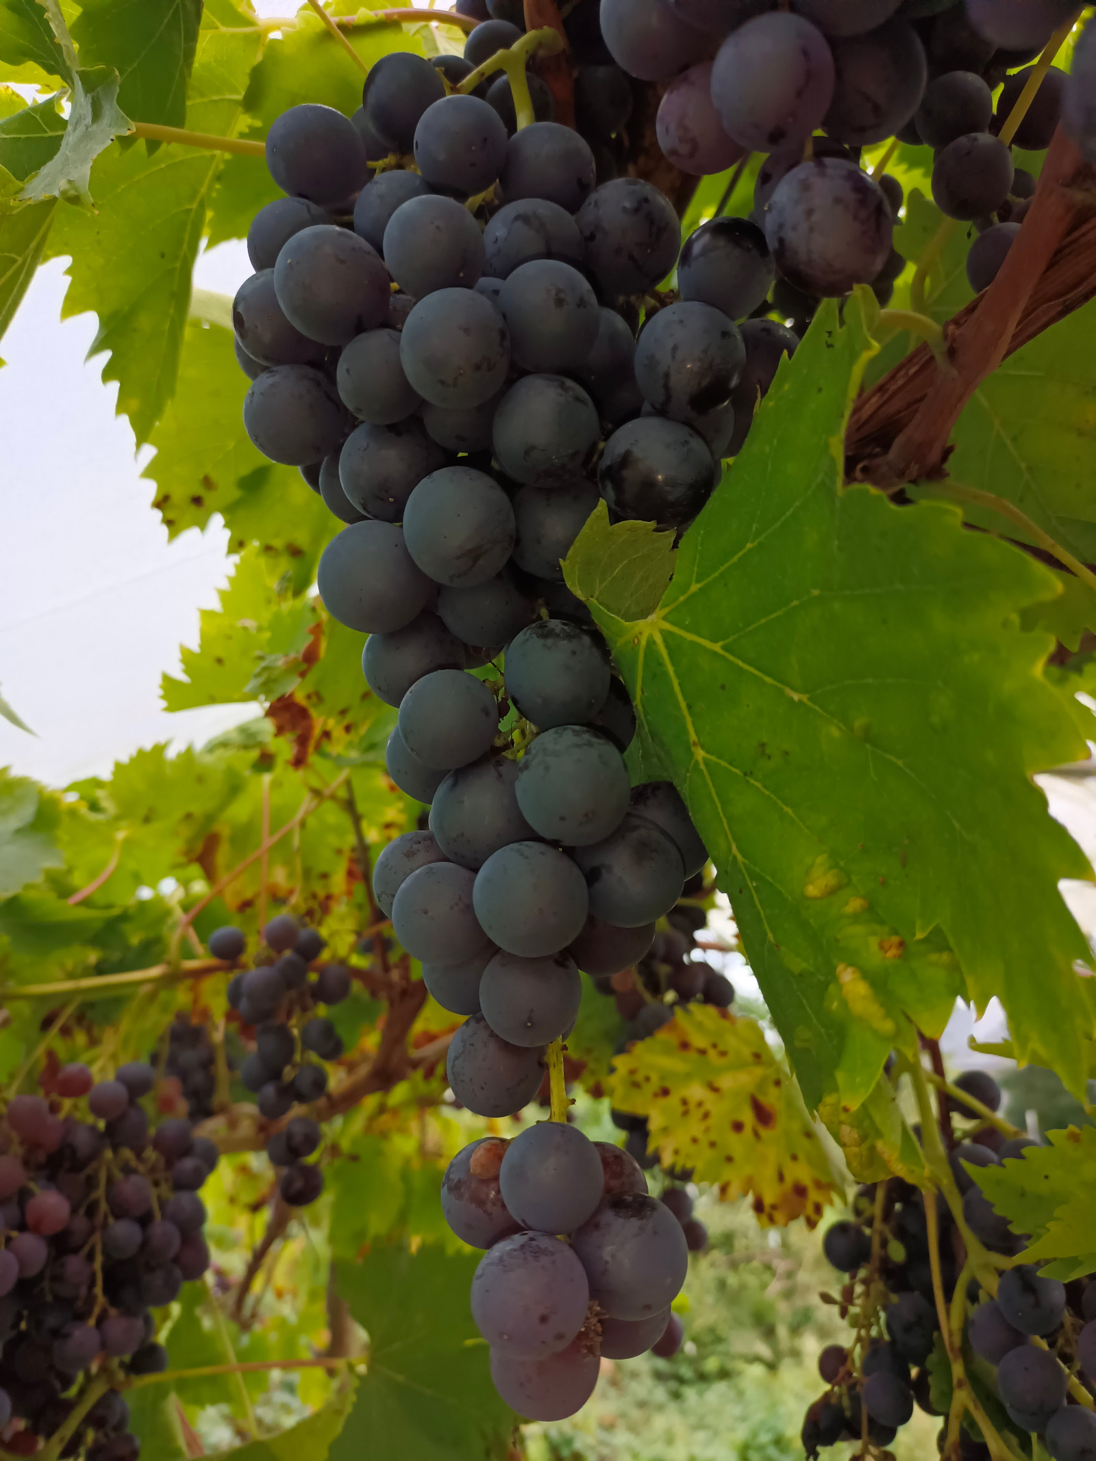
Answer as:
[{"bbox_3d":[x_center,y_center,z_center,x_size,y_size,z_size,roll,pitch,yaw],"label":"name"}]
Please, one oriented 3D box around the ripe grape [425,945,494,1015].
[{"bbox_3d":[-0.016,0.049,0.216,0.020,0.020,0.020,0,-18,0],"label":"ripe grape"}]

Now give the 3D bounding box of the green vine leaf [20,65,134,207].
[{"bbox_3d":[-0.118,-0.149,0.265,0.029,0.034,0.017,7,-17,-23],"label":"green vine leaf"}]

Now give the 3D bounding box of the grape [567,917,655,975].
[{"bbox_3d":[0.011,0.039,0.211,0.021,0.021,0.021,0,-16,0],"label":"grape"}]

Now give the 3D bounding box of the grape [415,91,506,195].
[{"bbox_3d":[-0.019,-0.129,0.232,0.021,0.021,0.021,0,-16,0],"label":"grape"}]

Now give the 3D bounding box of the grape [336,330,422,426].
[{"bbox_3d":[-0.035,-0.074,0.221,0.019,0.019,0.019,0,-18,0],"label":"grape"}]

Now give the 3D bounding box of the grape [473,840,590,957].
[{"bbox_3d":[-0.003,0.031,0.196,0.021,0.022,0.021,0,-18,0],"label":"grape"}]

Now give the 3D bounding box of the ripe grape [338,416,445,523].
[{"bbox_3d":[-0.032,-0.053,0.215,0.021,0.021,0.021,0,-16,0],"label":"ripe grape"}]

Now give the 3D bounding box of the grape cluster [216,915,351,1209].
[{"bbox_3d":[-0.122,0.154,0.489,0.062,0.129,0.058,5,-15,-13],"label":"grape cluster"}]

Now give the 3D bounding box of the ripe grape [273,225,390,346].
[{"bbox_3d":[-0.041,-0.084,0.199,0.022,0.022,0.022,0,-18,0],"label":"ripe grape"}]

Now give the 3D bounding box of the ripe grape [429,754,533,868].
[{"bbox_3d":[-0.013,0.016,0.207,0.021,0.021,0.021,0,-18,0],"label":"ripe grape"}]

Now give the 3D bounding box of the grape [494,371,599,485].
[{"bbox_3d":[0.000,-0.060,0.212,0.021,0.022,0.021,0,-18,0],"label":"grape"}]

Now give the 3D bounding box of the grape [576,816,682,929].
[{"bbox_3d":[0.015,0.026,0.199,0.021,0.022,0.021,0,-16,0],"label":"grape"}]

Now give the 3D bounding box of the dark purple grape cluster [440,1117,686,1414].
[{"bbox_3d":[0.002,0.107,0.208,0.048,0.056,0.051,0,-18,0],"label":"dark purple grape cluster"}]

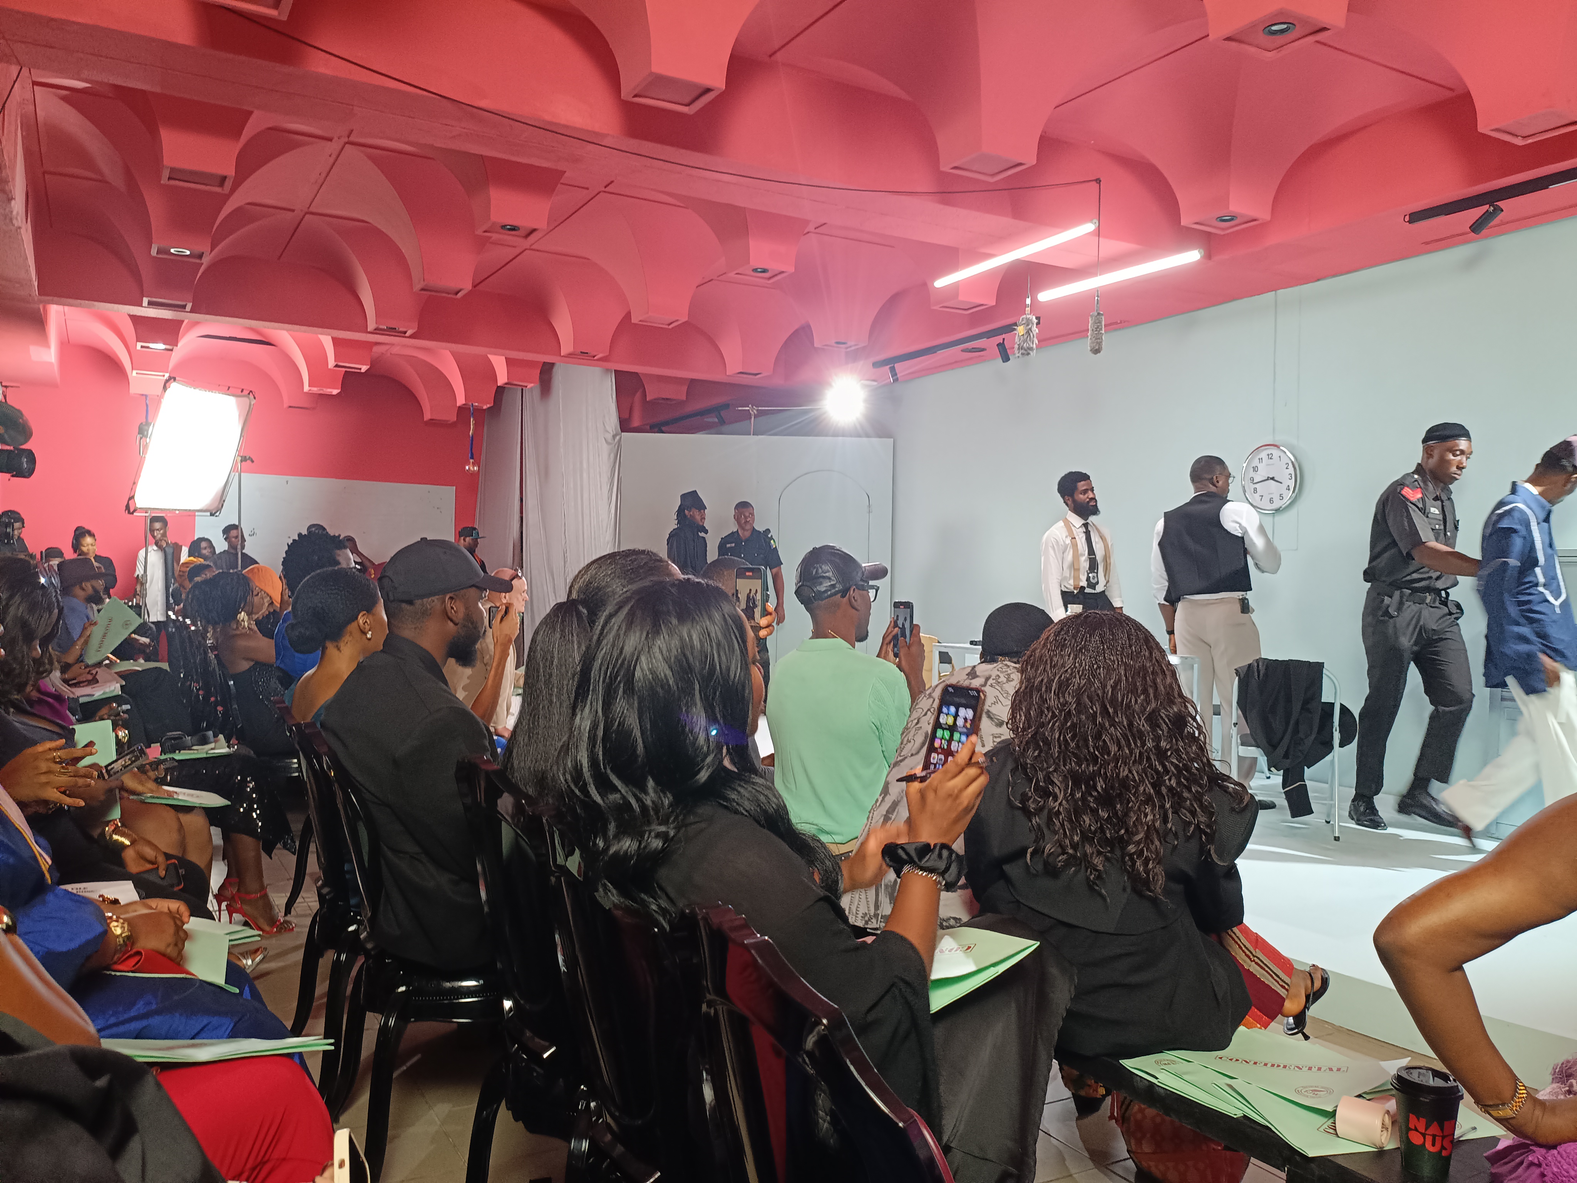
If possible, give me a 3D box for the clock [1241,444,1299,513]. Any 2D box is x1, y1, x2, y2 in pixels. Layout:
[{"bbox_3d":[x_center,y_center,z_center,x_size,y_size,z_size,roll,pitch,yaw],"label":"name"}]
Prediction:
[{"bbox_3d":[2.891,-0.676,7.100,0.050,0.410,0.410,1,0,-30],"label":"clock"}]

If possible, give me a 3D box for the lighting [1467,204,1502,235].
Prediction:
[{"bbox_3d":[3.007,-1.605,5.110,0.055,0.065,0.140,0,-39,-30],"label":"lighting"}]

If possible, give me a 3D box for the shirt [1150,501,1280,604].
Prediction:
[{"bbox_3d":[2.113,-0.186,5.870,0.300,0.550,0.550,0,1,-43],"label":"shirt"}]

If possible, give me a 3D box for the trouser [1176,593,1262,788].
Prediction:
[{"bbox_3d":[2.156,0.527,5.930,0.340,1.000,0.420,1,0,-40],"label":"trouser"}]

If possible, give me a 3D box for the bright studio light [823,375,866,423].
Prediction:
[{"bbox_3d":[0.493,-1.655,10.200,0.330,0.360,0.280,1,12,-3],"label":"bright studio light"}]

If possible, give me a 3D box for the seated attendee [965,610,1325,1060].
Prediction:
[{"bbox_3d":[0.690,0.600,2.150,0.540,1.140,0.820,1,0,33],"label":"seated attendee"}]

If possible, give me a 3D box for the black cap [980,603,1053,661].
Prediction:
[{"bbox_3d":[0.539,0.096,2.750,0.180,0.140,0.205,1,1,38],"label":"black cap"}]

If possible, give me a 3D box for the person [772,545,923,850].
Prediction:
[{"bbox_3d":[0.289,0.559,3.261,0.800,1.367,0.520,0,1,-40],"label":"person"}]

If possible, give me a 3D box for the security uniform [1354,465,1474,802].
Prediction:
[{"bbox_3d":[2.920,0.195,5.520,0.500,1.570,0.400,0,1,-33],"label":"security uniform"}]

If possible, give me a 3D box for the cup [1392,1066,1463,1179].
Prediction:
[{"bbox_3d":[0.907,0.755,1.680,0.092,0.135,0.092,1,1,16],"label":"cup"}]

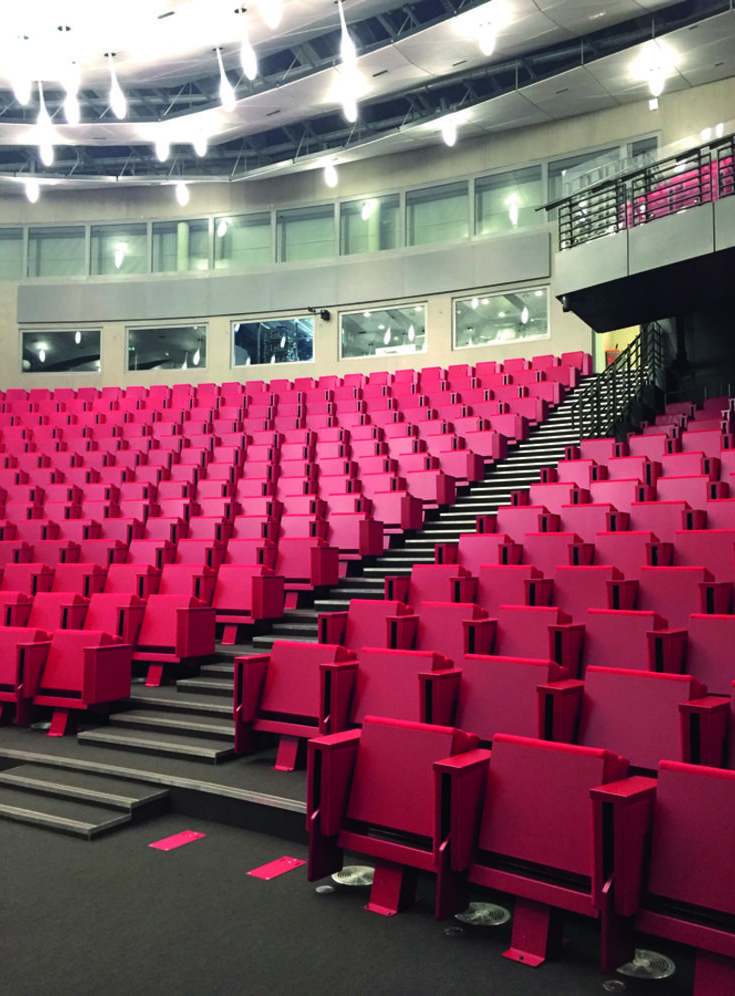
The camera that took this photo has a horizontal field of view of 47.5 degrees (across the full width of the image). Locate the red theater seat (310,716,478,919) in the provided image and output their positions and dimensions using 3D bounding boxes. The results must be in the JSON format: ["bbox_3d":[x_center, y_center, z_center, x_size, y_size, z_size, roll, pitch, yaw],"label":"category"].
[{"bbox_3d":[0.136,1.339,3.630,0.643,0.730,0.461,-3,-5,35],"label":"red theater seat"}]

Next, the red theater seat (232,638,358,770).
[{"bbox_3d":[-0.409,1.264,5.172,0.691,0.730,0.461,-2,-5,34],"label":"red theater seat"}]

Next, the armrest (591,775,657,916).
[{"bbox_3d":[0.951,1.268,3.075,0.133,0.425,0.320,-3,-5,37],"label":"armrest"}]

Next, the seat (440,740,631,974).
[{"bbox_3d":[0.647,1.312,3.220,0.643,0.730,0.461,-3,-5,37],"label":"seat"}]

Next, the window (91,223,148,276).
[{"bbox_3d":[-6.384,-6.378,21.459,1.558,1.344,0.100,0,-4,8],"label":"window"}]

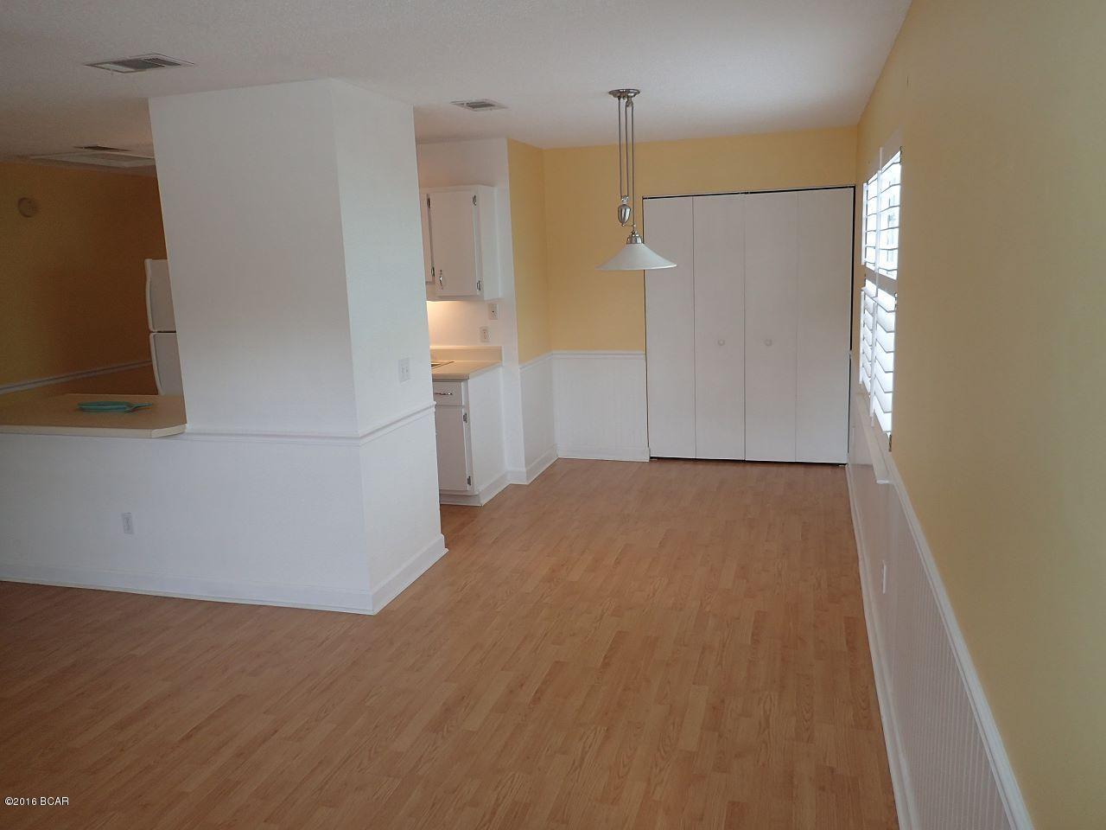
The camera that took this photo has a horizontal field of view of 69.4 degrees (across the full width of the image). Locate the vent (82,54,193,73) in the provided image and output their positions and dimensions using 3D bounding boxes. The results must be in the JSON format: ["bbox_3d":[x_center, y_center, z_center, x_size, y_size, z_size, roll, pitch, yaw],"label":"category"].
[{"bbox_3d":[-1.572,-1.329,3.050,0.355,0.020,0.180,1,12,17],"label":"vent"}]

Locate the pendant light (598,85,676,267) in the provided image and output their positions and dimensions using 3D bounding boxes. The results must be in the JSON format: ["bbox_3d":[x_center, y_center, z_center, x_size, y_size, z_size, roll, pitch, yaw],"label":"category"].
[{"bbox_3d":[0.407,-1.179,4.061,0.430,0.875,0.430,1,12,17],"label":"pendant light"}]

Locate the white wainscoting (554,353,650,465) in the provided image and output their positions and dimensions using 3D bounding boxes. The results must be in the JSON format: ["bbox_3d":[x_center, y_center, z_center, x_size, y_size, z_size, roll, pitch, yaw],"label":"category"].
[{"bbox_3d":[0.384,-0.071,6.431,0.775,0.905,0.030,1,12,17],"label":"white wainscoting"}]

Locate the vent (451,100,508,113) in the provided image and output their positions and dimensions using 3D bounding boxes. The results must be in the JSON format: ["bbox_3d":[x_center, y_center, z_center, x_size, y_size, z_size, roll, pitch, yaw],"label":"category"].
[{"bbox_3d":[-0.380,-1.605,4.165,0.180,0.020,0.300,1,12,17],"label":"vent"}]

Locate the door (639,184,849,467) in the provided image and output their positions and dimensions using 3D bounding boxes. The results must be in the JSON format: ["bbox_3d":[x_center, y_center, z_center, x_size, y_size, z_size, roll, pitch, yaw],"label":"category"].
[{"bbox_3d":[1.435,-0.619,6.003,1.475,2.000,0.045,1,12,17],"label":"door"}]

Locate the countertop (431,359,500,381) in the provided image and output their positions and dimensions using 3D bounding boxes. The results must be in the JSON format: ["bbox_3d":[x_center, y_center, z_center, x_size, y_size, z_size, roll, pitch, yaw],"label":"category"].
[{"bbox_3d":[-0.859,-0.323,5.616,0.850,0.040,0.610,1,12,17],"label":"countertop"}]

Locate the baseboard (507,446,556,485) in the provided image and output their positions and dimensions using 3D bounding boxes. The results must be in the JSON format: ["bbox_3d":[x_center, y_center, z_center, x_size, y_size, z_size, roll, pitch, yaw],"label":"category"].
[{"bbox_3d":[-0.143,0.382,6.274,0.145,0.120,0.800,1,12,17],"label":"baseboard"}]

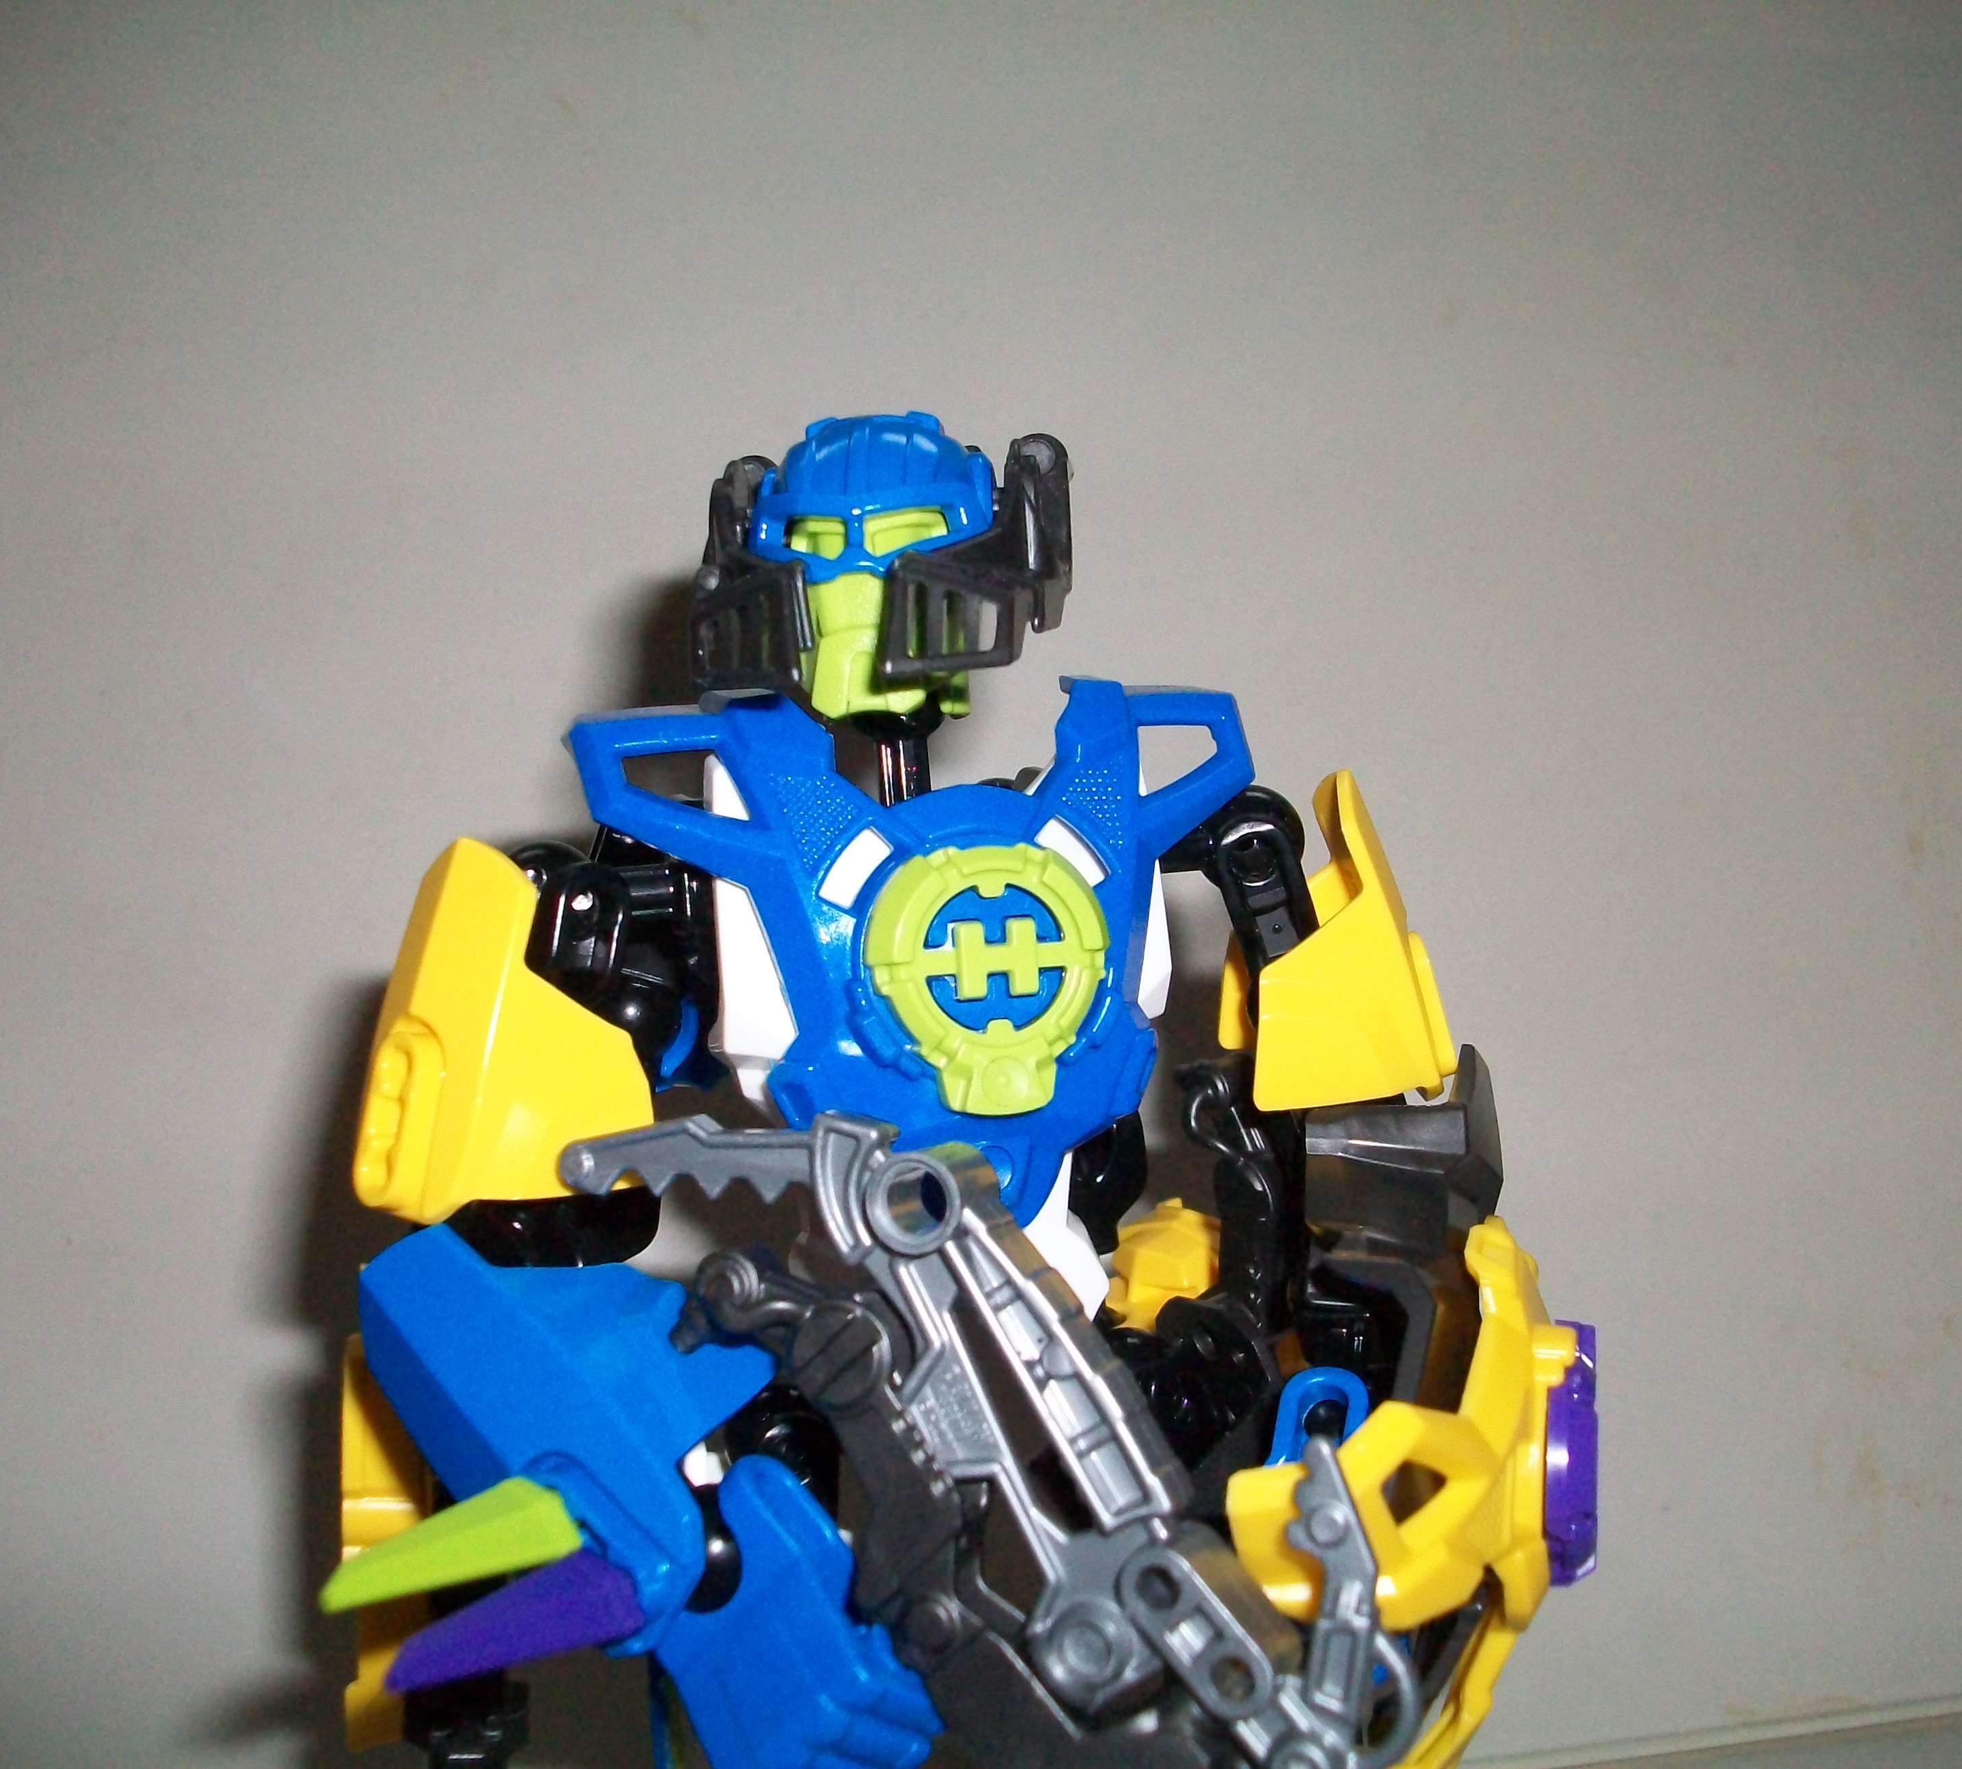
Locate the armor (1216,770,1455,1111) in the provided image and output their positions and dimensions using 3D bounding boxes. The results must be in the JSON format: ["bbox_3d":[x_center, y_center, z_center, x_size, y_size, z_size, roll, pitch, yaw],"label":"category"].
[{"bbox_3d":[0.042,0.007,0.276,0.025,0.041,0.028,-10,10,1],"label":"armor"}]

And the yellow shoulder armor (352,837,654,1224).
[{"bbox_3d":[-0.053,0.016,0.249,0.025,0.041,0.028,1,3,-42],"label":"yellow shoulder armor"}]

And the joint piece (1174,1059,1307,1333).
[{"bbox_3d":[0.031,0.037,0.276,0.015,0.034,0.015,-8,9,12],"label":"joint piece"}]

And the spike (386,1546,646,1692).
[{"bbox_3d":[-0.045,0.070,0.222,0.027,0.009,0.008,-13,19,-25],"label":"spike"}]

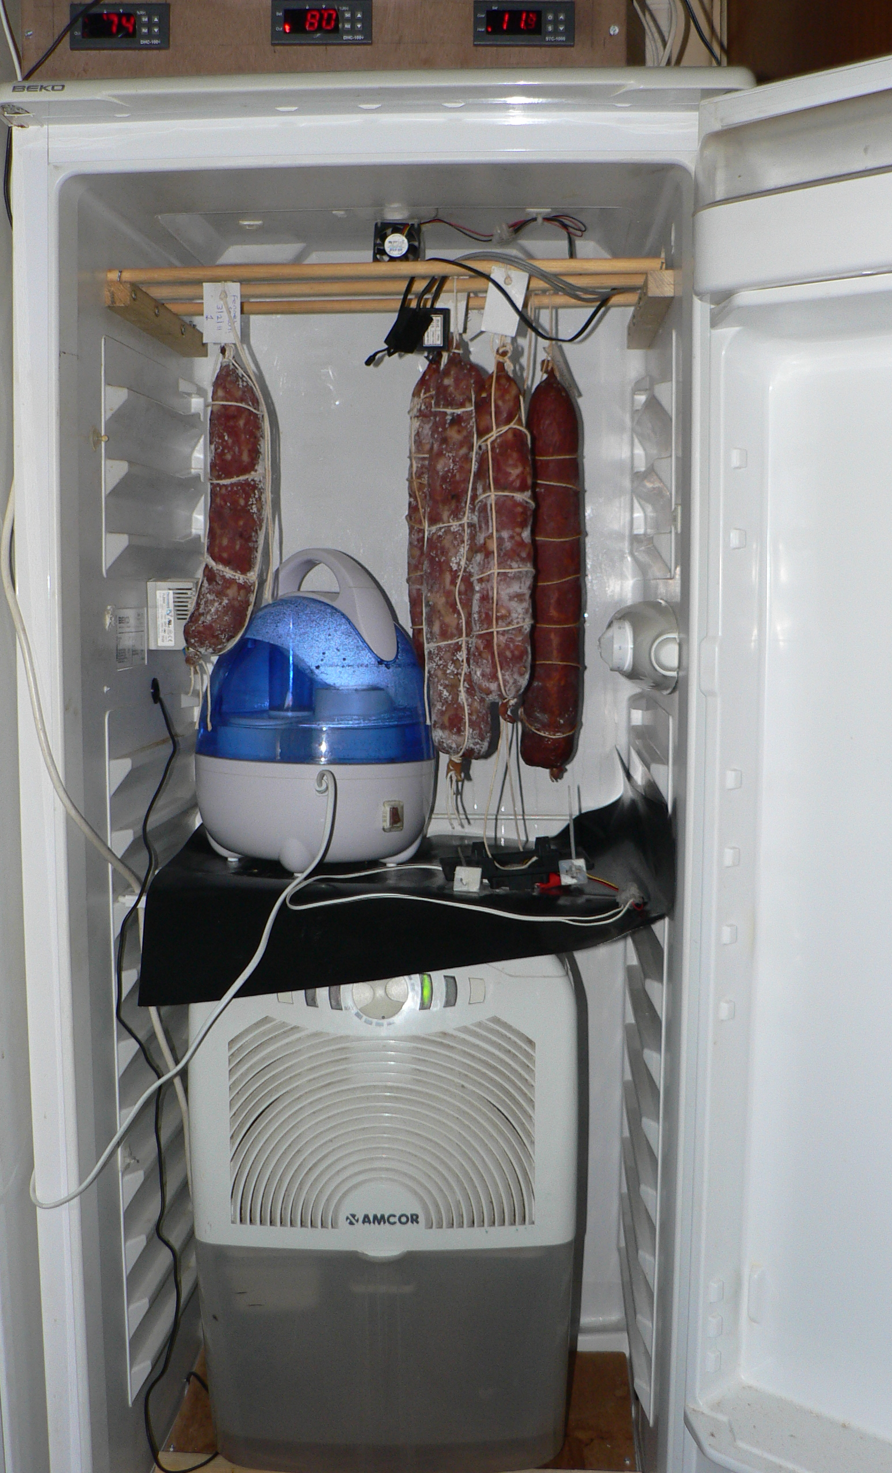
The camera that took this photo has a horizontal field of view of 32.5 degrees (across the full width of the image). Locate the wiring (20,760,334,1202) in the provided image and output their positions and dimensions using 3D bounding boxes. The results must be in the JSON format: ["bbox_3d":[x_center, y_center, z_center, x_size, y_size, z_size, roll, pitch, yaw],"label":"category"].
[{"bbox_3d":[-0.217,0.204,1.290,0.221,0.337,0.200,0,6,4],"label":"wiring"}]

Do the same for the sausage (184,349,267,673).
[{"bbox_3d":[-0.184,-0.185,1.269,0.072,0.265,0.052,0,6,4],"label":"sausage"}]

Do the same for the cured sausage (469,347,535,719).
[{"bbox_3d":[0.046,-0.169,1.274,0.053,0.298,0.050,0,6,4],"label":"cured sausage"}]

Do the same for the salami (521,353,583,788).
[{"bbox_3d":[0.099,-0.153,1.440,0.057,0.389,0.054,0,6,4],"label":"salami"}]

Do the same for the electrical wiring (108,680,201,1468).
[{"bbox_3d":[-0.260,0.328,1.416,0.047,0.755,0.170,0,6,4],"label":"electrical wiring"}]

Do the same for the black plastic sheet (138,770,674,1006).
[{"bbox_3d":[-0.032,0.127,1.444,0.459,0.177,0.365,0,6,4],"label":"black plastic sheet"}]

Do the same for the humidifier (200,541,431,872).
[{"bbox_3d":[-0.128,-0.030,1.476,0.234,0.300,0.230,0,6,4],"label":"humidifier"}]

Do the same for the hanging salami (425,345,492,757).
[{"bbox_3d":[0.011,-0.155,1.346,0.061,0.365,0.058,0,6,4],"label":"hanging salami"}]

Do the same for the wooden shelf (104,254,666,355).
[{"bbox_3d":[-0.038,-0.382,1.377,0.459,0.031,0.298,0,6,4],"label":"wooden shelf"}]

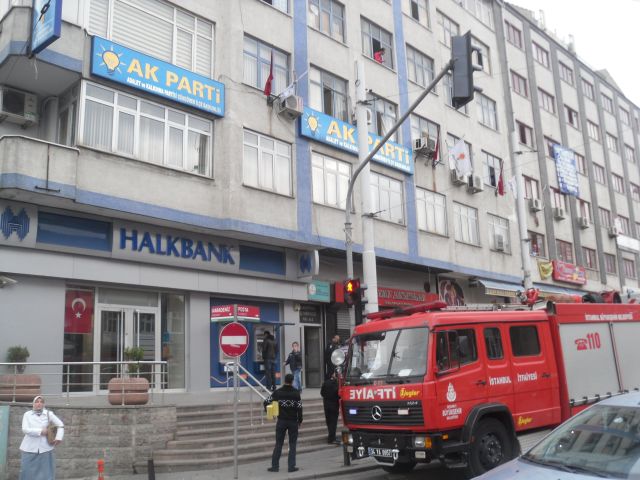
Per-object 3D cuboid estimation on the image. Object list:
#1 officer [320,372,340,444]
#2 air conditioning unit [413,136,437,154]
[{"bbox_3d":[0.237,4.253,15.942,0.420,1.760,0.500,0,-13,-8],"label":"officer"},{"bbox_3d":[4.103,-3.702,24.679,0.520,0.450,0.580,-13,-17,43],"label":"air conditioning unit"}]

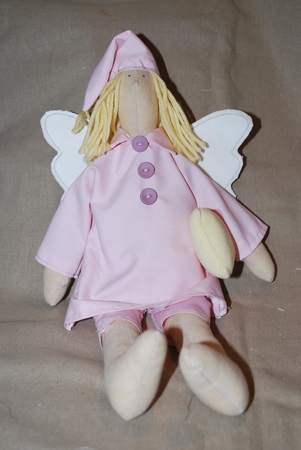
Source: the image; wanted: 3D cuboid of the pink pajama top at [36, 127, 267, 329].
[{"bbox_3d":[0.000,0.002,0.640,0.225,0.075,0.200,-4,77,-3],"label":"pink pajama top"}]

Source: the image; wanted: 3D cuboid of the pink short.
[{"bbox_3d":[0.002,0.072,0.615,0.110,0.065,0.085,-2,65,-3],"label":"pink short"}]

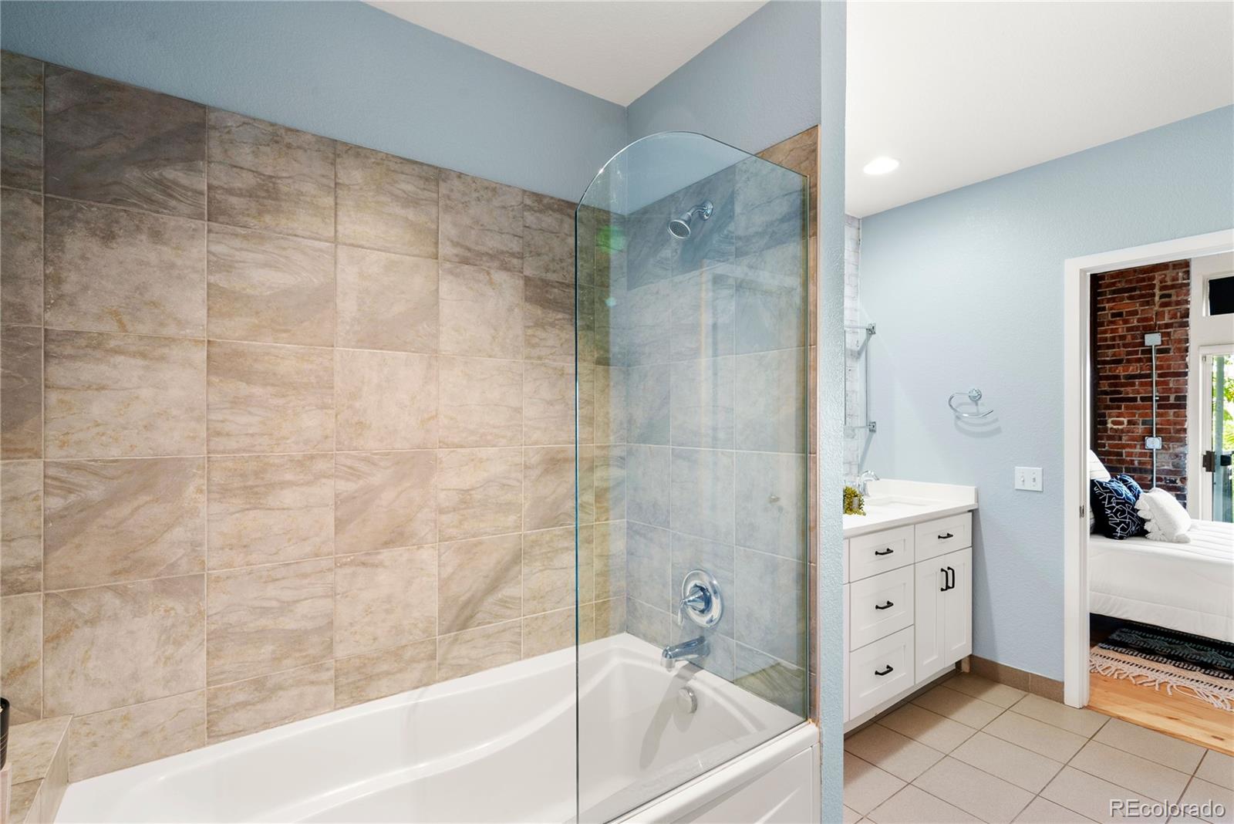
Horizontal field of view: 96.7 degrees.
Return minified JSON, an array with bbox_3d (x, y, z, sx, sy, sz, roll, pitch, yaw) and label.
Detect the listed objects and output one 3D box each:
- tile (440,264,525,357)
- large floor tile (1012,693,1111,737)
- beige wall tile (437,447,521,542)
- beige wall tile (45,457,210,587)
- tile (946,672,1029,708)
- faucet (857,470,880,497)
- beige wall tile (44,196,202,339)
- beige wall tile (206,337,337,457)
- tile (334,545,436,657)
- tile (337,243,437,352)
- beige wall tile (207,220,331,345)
[{"bbox_3d":[-0.463,-0.340,1.889,0.301,0.303,0.011,0,0,-35],"label":"tile"},{"bbox_3d":[2.040,1.400,2.535,0.267,0.010,0.299,0,-1,-36],"label":"large floor tile"},{"bbox_3d":[-0.463,0.274,1.889,0.302,0.302,0.010,0,-1,-36],"label":"beige wall tile"},{"bbox_3d":[-1.210,0.268,1.356,0.302,0.302,0.010,0,-1,-36],"label":"beige wall tile"},{"bbox_3d":[1.855,1.401,2.773,0.281,0.010,0.299,0,-1,-36],"label":"tile"},{"bbox_3d":[1.405,0.406,3.051,0.070,0.150,0.130,0,-1,-35],"label":"faucet"},{"bbox_3d":[-1.208,-0.344,1.360,0.302,0.302,0.010,0,-1,-36],"label":"beige wall tile"},{"bbox_3d":[-0.960,-0.037,1.538,0.301,0.305,0.010,0,-1,-35],"label":"beige wall tile"},{"bbox_3d":[-0.716,0.580,1.712,0.301,0.303,0.011,0,0,-35],"label":"tile"},{"bbox_3d":[-0.711,-0.342,1.714,0.301,0.303,0.011,0,0,-35],"label":"tile"},{"bbox_3d":[-0.950,-0.340,1.525,0.300,0.302,0.010,0,-1,-36],"label":"beige wall tile"}]

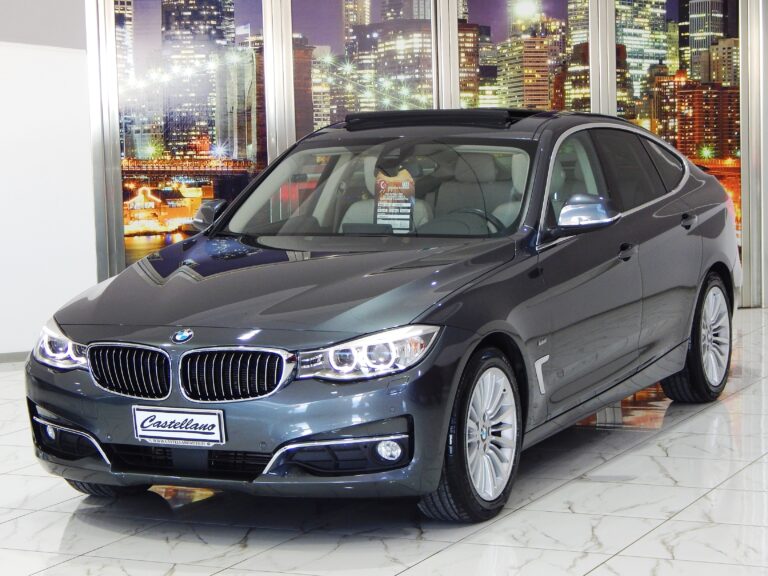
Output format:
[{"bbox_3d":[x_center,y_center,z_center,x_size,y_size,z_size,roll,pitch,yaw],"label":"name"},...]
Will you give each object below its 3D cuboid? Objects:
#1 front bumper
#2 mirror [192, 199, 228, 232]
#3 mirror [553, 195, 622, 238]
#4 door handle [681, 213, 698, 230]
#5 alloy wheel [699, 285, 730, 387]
[{"bbox_3d":[-0.599,0.421,7.649,1.780,0.580,0.680,1,6,25],"label":"front bumper"},{"bbox_3d":[-0.798,-0.327,9.326,0.233,0.165,0.180,1,6,25],"label":"mirror"},{"bbox_3d":[0.841,-0.299,8.553,0.233,0.165,0.180,1,6,25],"label":"mirror"},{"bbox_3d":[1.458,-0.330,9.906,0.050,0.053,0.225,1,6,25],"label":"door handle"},{"bbox_3d":[1.571,0.242,10.361,0.200,0.494,0.494,1,6,25],"label":"alloy wheel"}]

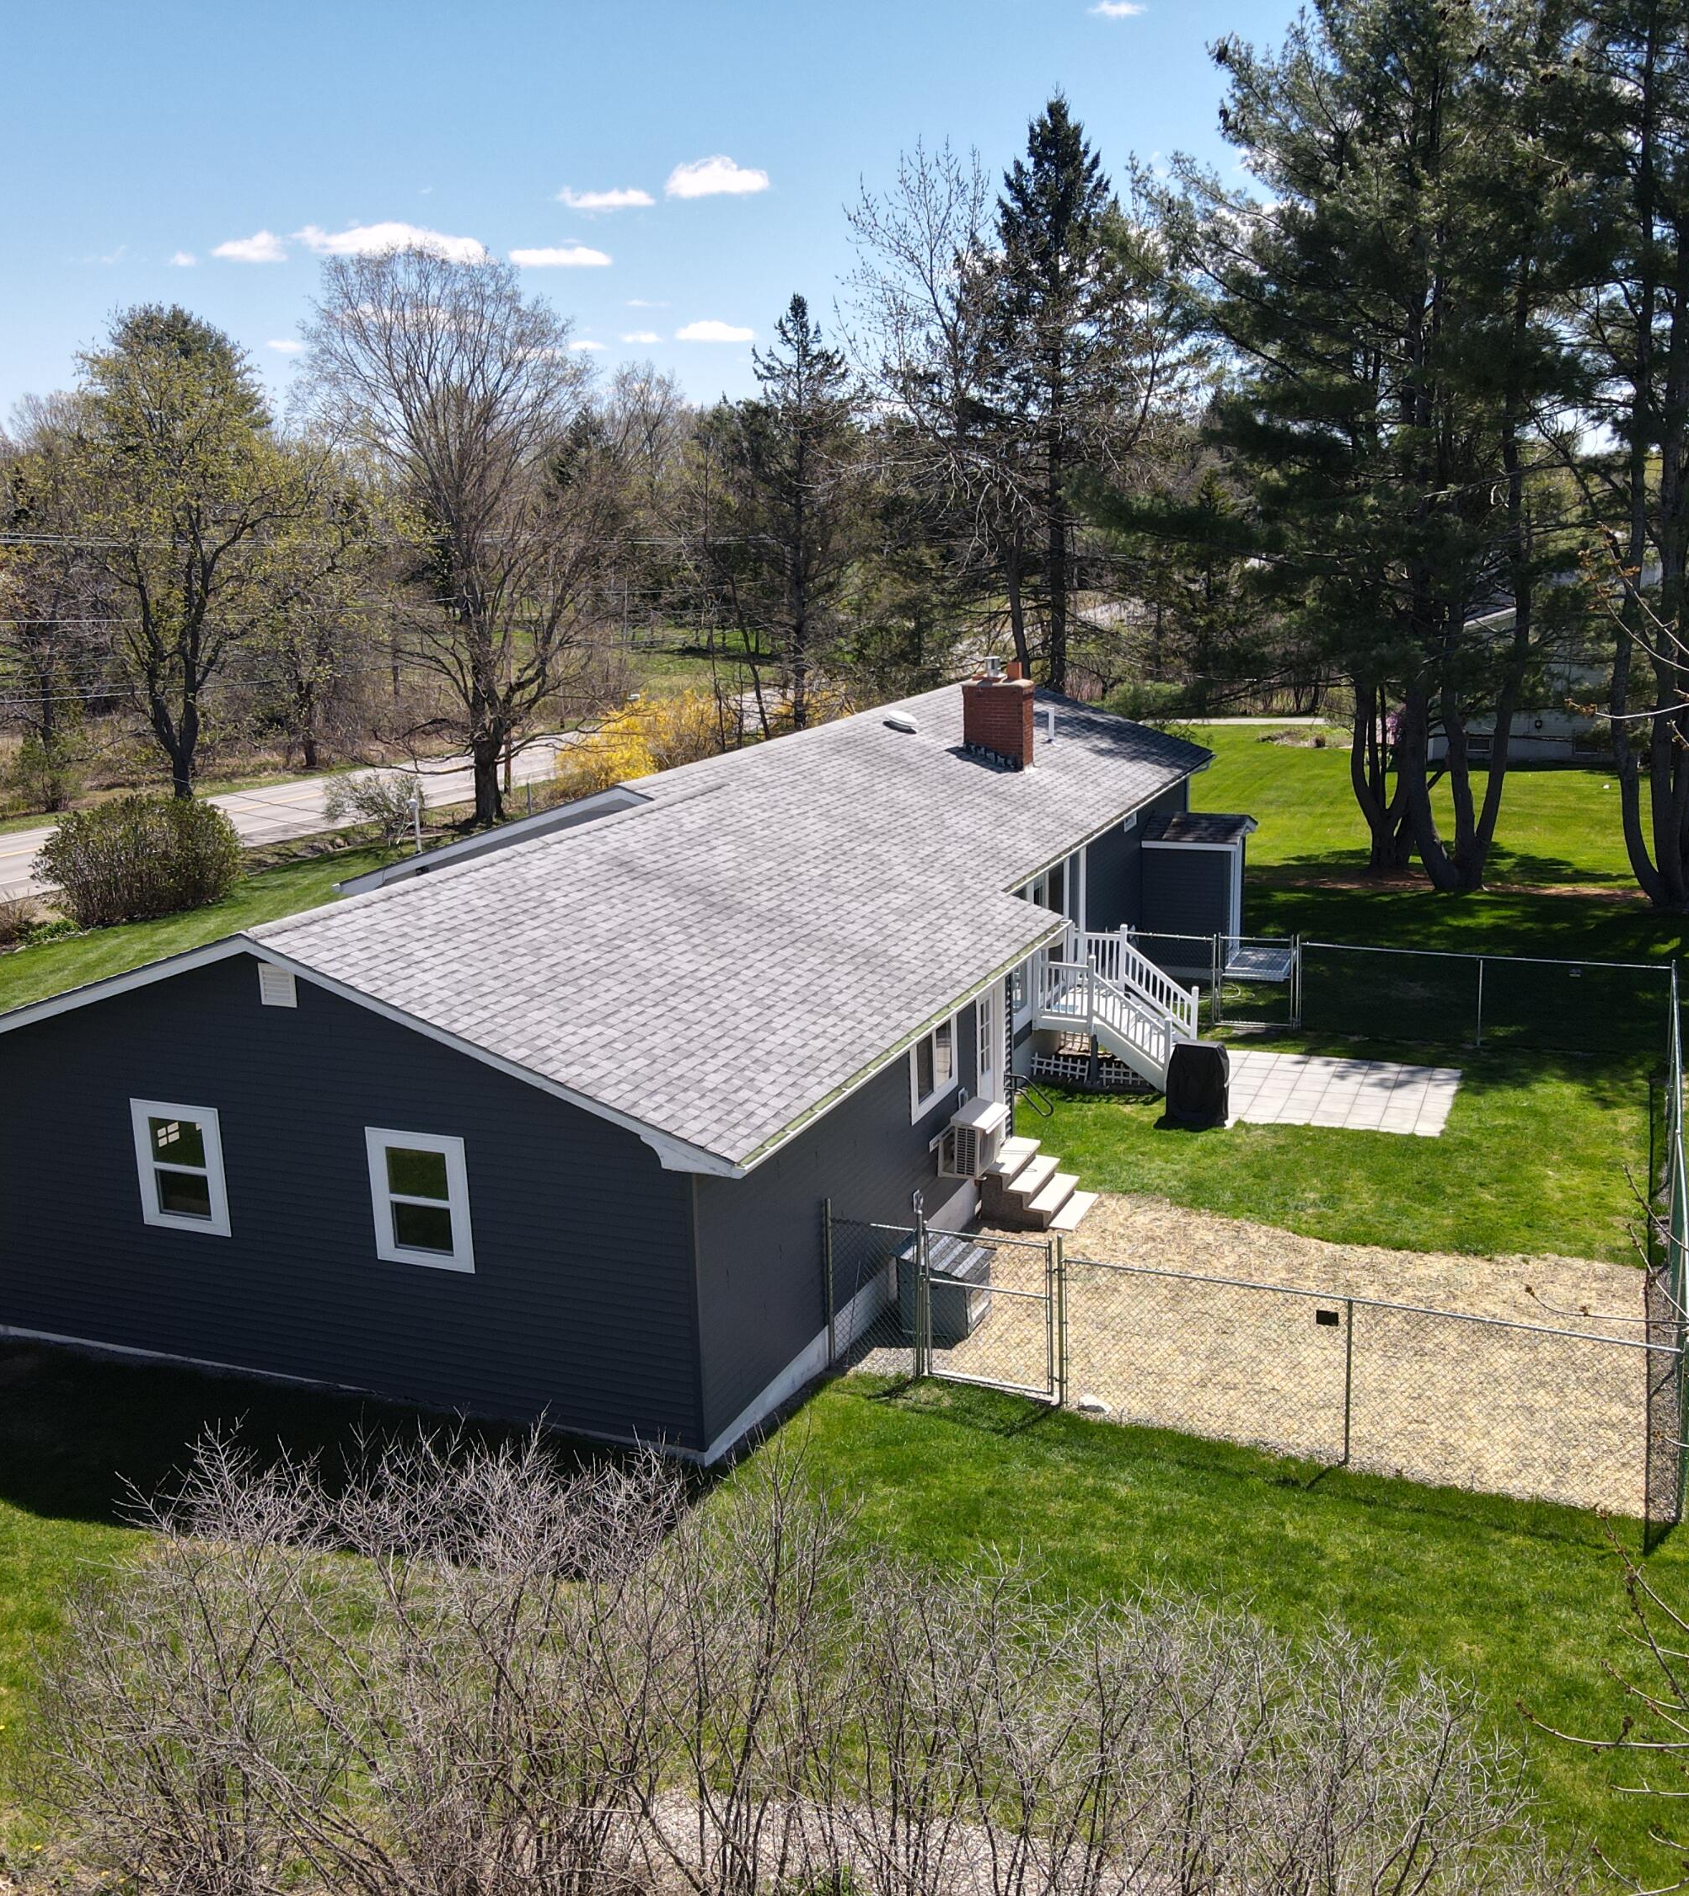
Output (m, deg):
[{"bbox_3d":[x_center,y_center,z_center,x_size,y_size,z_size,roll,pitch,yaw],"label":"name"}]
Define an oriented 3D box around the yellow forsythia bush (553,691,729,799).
[{"bbox_3d":[-6.700,-6.512,56.888,4.150,3.500,5.530,3,14,22],"label":"yellow forsythia bush"}]

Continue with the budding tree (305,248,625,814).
[{"bbox_3d":[-11.106,-11.694,51.282,8.910,16.330,8.910,3,14,22],"label":"budding tree"}]

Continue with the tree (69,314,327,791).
[{"bbox_3d":[-15.661,-8.236,42.631,5.920,13.790,5.920,3,14,22],"label":"tree"}]

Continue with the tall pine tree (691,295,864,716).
[{"bbox_3d":[-2.463,-16.796,69.905,6.570,17.440,6.570,-2,13,0],"label":"tall pine tree"}]

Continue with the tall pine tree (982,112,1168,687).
[{"bbox_3d":[9.967,-22.822,75.989,7.720,25.780,7.720,3,14,22],"label":"tall pine tree"}]

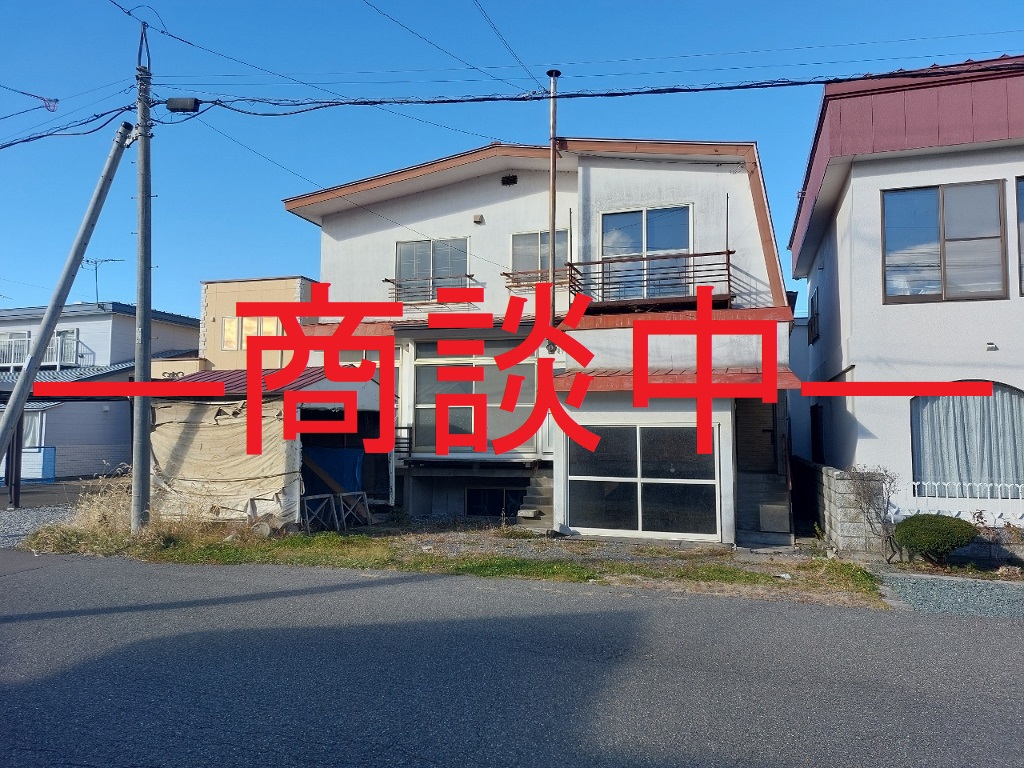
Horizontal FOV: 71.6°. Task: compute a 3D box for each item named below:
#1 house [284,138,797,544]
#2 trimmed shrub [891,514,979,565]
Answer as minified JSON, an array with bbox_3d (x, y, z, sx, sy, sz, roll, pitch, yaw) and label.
[{"bbox_3d":[1.292,-0.663,16.479,9.150,6.900,8.800,-1,-2,16],"label":"house"},{"bbox_3d":[5.460,2.030,9.150,0.940,0.690,0.890,-1,-3,18],"label":"trimmed shrub"}]

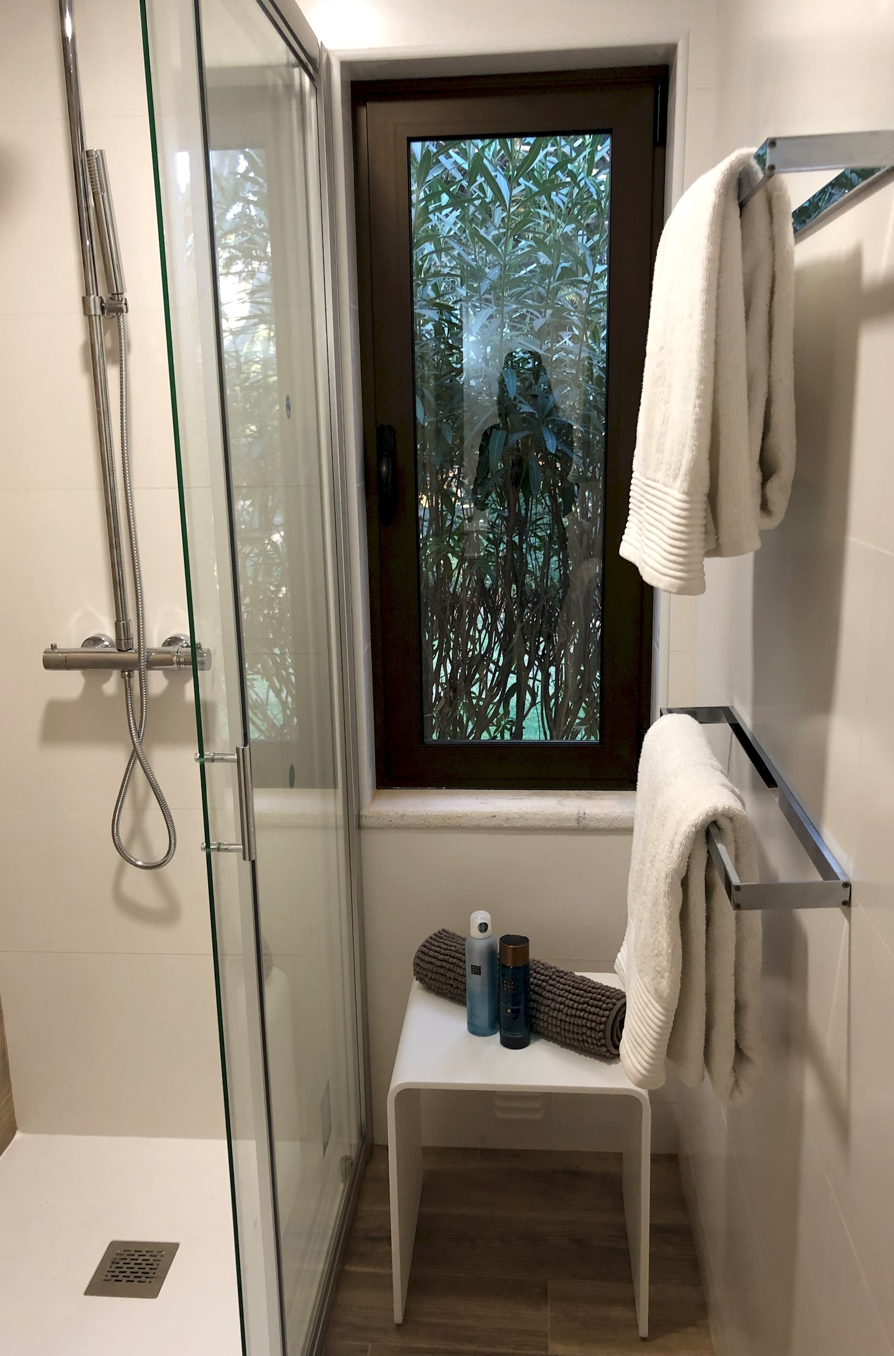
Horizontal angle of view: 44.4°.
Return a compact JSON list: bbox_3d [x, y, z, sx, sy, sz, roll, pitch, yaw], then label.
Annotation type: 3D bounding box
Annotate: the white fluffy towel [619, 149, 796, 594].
[{"bbox_3d":[0.267,-0.305,1.171,0.124,0.403,0.485,0,13,5],"label":"white fluffy towel"}]

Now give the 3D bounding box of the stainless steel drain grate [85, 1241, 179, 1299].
[{"bbox_3d":[-0.540,1.021,1.890,0.125,0.010,0.125,0,13,5],"label":"stainless steel drain grate"}]

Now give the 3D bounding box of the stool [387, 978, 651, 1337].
[{"bbox_3d":[0.126,0.785,1.866,0.402,0.438,0.350,0,13,5],"label":"stool"}]

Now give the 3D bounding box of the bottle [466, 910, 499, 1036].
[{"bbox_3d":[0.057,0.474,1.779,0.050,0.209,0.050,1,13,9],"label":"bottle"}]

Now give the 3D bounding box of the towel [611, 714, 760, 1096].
[{"bbox_3d":[0.277,0.259,1.324,0.135,0.377,0.450,0,13,5],"label":"towel"}]

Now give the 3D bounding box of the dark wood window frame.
[{"bbox_3d":[0.116,-0.403,2.005,0.530,1.266,0.070,0,13,5],"label":"dark wood window frame"}]

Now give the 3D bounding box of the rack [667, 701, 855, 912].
[{"bbox_3d":[0.328,0.121,1.259,0.102,0.025,0.597,0,13,5],"label":"rack"}]

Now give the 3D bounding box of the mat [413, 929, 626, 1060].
[{"bbox_3d":[0.125,0.518,1.810,0.388,0.108,0.108,10,17,39],"label":"mat"}]

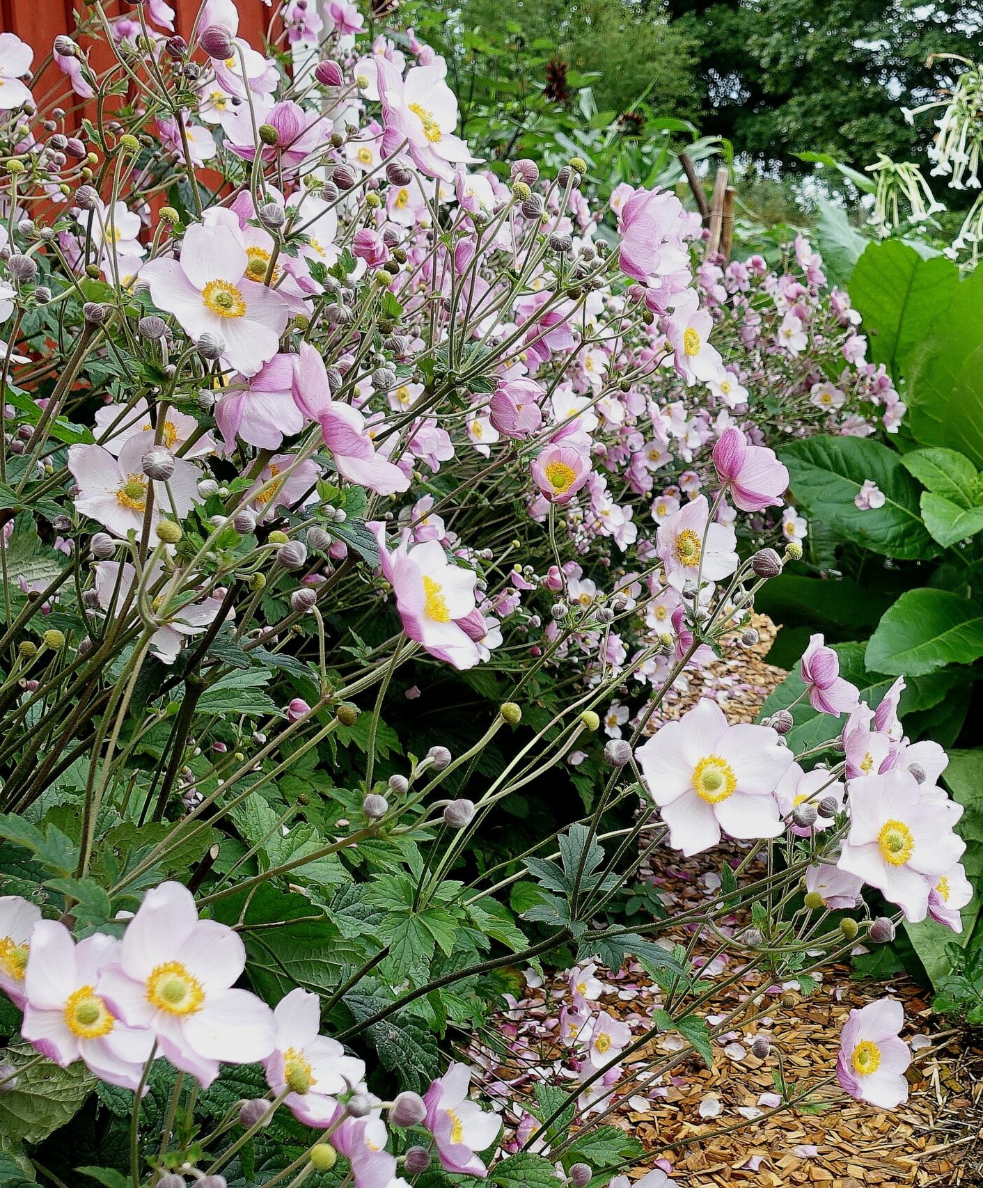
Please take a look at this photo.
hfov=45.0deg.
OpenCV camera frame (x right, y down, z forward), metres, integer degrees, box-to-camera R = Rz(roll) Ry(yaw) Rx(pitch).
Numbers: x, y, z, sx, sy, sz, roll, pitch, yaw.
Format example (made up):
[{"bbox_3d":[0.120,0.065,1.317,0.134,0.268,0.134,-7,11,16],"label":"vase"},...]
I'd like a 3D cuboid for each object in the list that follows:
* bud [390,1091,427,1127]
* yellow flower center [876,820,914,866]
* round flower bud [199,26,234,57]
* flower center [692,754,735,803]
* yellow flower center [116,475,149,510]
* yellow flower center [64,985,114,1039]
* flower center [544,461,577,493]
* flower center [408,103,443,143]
[{"bbox_3d":[-0.036,0.221,0.510,0.015,0.015,0.015,-6,0,12],"label":"bud"},{"bbox_3d":[0.189,0.117,0.556,0.021,0.021,0.010,-2,-9,-3],"label":"yellow flower center"},{"bbox_3d":[-0.146,-0.293,0.630,0.018,0.018,0.018,-5,2,17],"label":"round flower bud"},{"bbox_3d":[0.097,0.081,0.521,0.021,0.021,0.010,-2,-9,-3],"label":"flower center"},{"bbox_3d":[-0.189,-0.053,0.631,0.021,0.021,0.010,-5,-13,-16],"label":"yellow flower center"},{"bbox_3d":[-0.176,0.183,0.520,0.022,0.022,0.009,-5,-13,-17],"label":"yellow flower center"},{"bbox_3d":[0.042,-0.071,0.731,0.021,0.021,0.010,-3,-30,-8],"label":"flower center"},{"bbox_3d":[-0.032,-0.221,0.560,0.010,0.022,0.022,-38,-8,27],"label":"flower center"}]

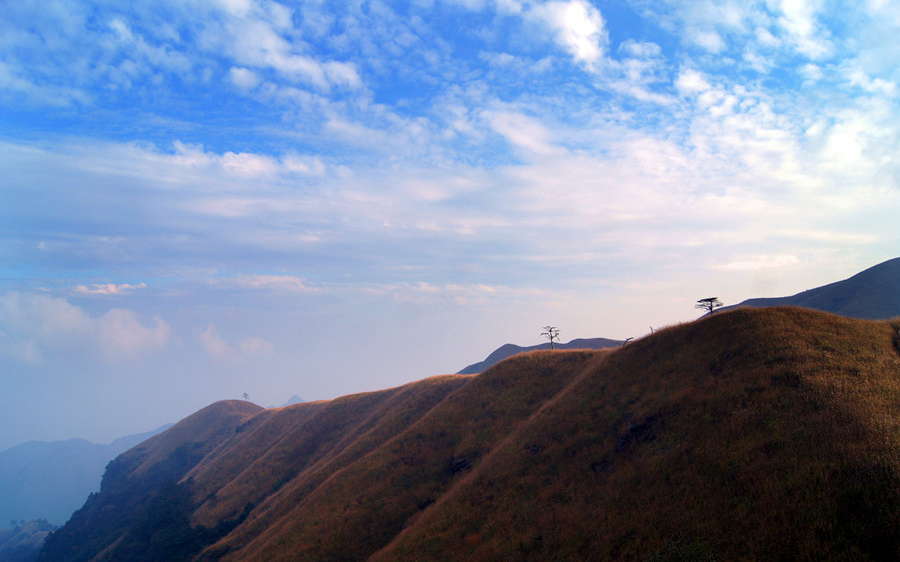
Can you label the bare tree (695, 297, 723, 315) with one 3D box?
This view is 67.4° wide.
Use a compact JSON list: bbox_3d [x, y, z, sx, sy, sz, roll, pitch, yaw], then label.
[{"bbox_3d":[55.749,5.537,145.000,6.129,3.978,5.600,0,-5,0],"label":"bare tree"}]

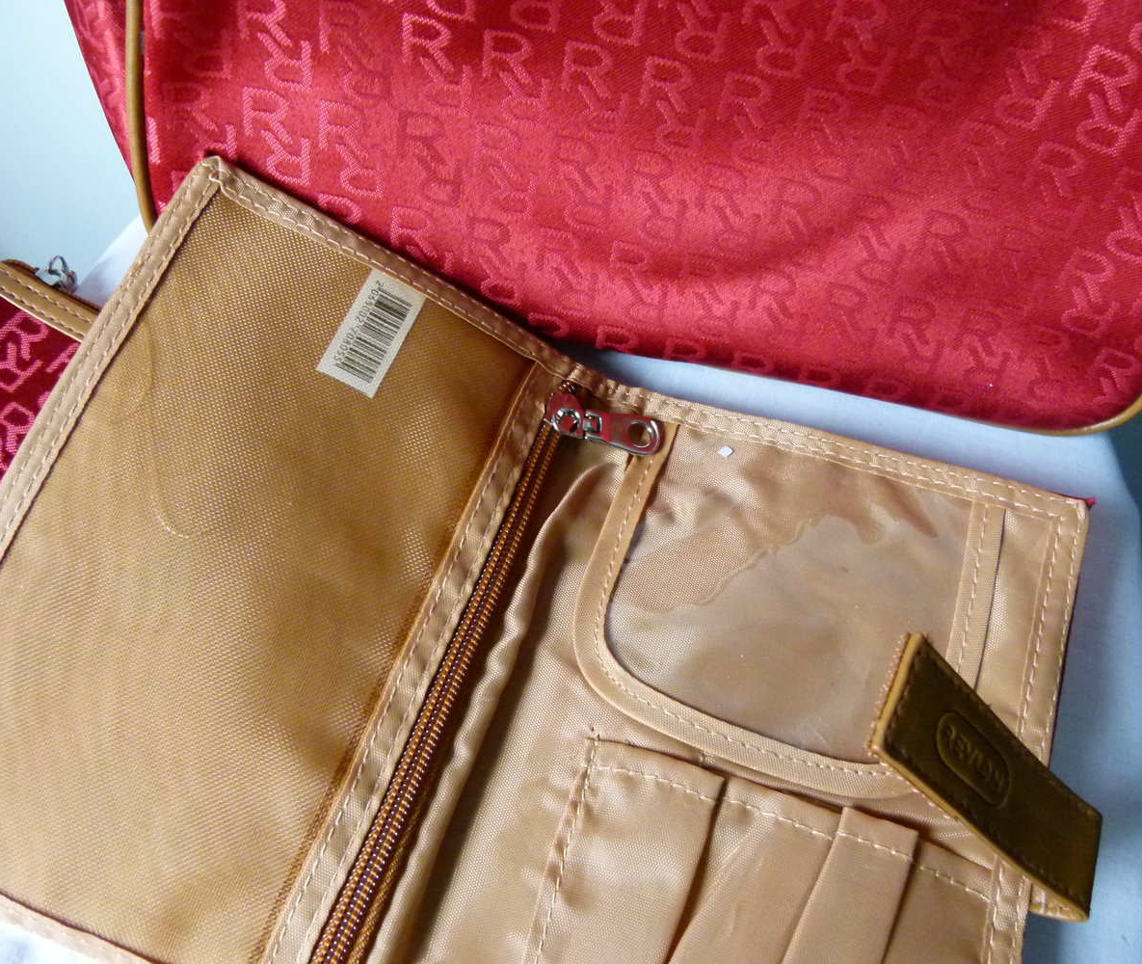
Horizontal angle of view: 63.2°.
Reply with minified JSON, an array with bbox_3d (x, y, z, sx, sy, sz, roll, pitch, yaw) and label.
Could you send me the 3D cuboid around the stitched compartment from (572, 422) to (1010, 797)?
[{"bbox_3d":[0.054,0.027,0.212,0.101,0.004,0.077,16,66,15],"label":"stitched compartment"}]

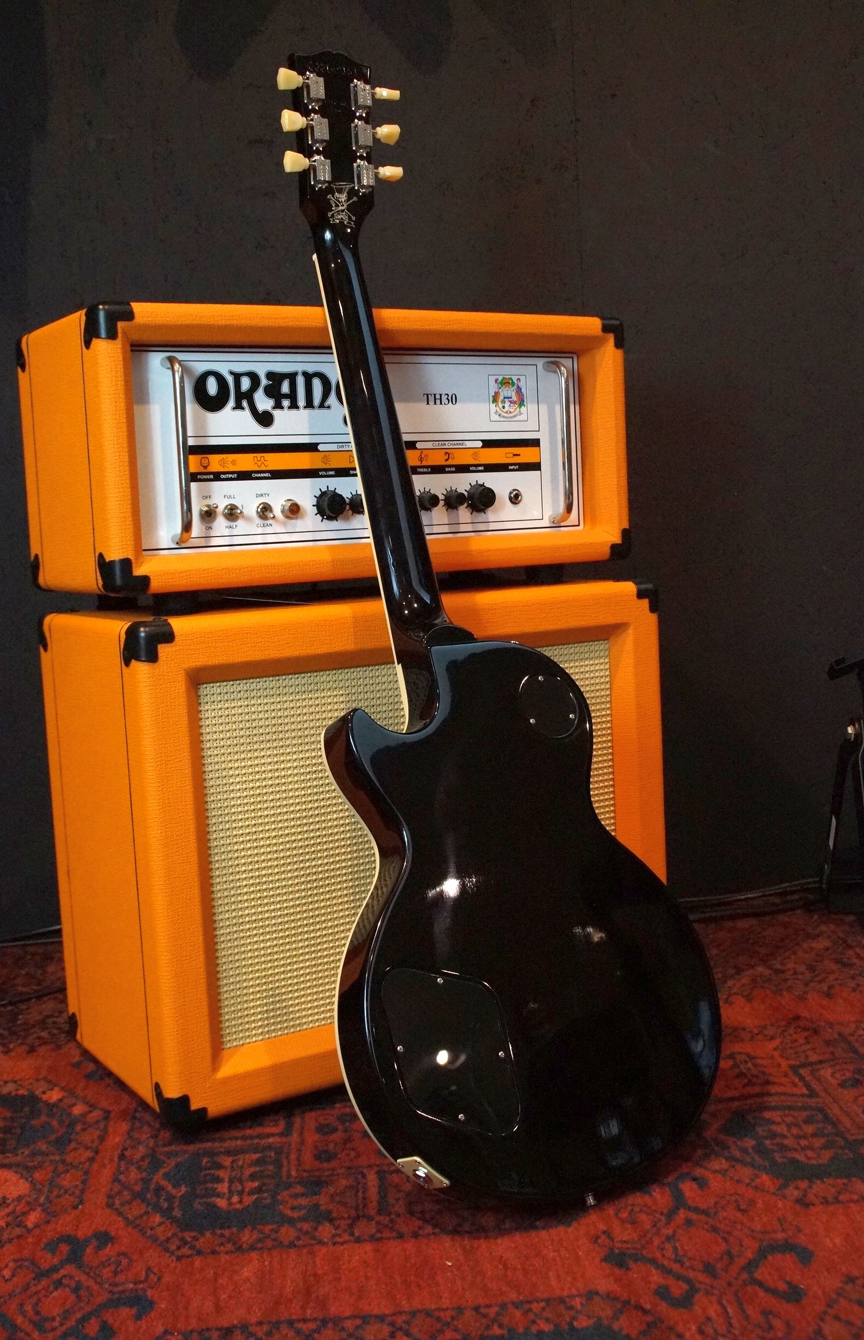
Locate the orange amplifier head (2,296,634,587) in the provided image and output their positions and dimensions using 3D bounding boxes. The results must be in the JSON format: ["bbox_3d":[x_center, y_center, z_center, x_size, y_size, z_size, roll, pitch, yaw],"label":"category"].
[{"bbox_3d":[-0.100,-0.221,1.365,0.554,0.247,0.264,-7,8,-31],"label":"orange amplifier head"}]

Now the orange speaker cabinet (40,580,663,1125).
[{"bbox_3d":[-0.068,0.139,1.371,0.552,0.430,0.291,-6,6,-32],"label":"orange speaker cabinet"}]

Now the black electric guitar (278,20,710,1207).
[{"bbox_3d":[0.001,-0.076,1.134,0.333,1.010,0.105,-4,-18,-34],"label":"black electric guitar"}]

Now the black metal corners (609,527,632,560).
[{"bbox_3d":[0.187,-0.133,1.414,0.034,0.037,0.038,-7,8,-31],"label":"black metal corners"}]

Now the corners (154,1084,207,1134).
[{"bbox_3d":[-0.213,0.365,1.145,0.034,0.037,0.038,-6,6,-32],"label":"corners"}]

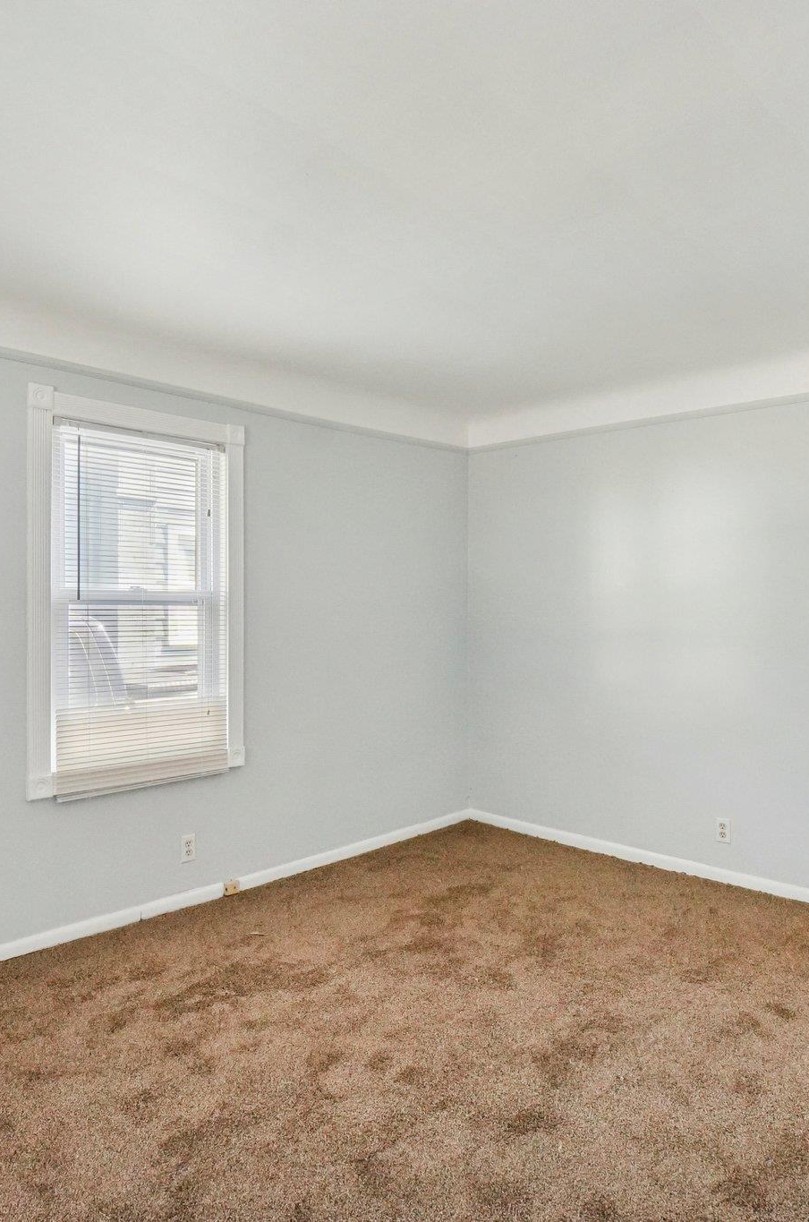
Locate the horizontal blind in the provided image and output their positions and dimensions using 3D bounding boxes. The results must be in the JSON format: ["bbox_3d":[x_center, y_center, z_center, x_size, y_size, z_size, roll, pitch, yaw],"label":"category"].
[{"bbox_3d":[-1.077,-0.004,3.206,0.767,1.486,0.045,0,0,-45],"label":"horizontal blind"}]

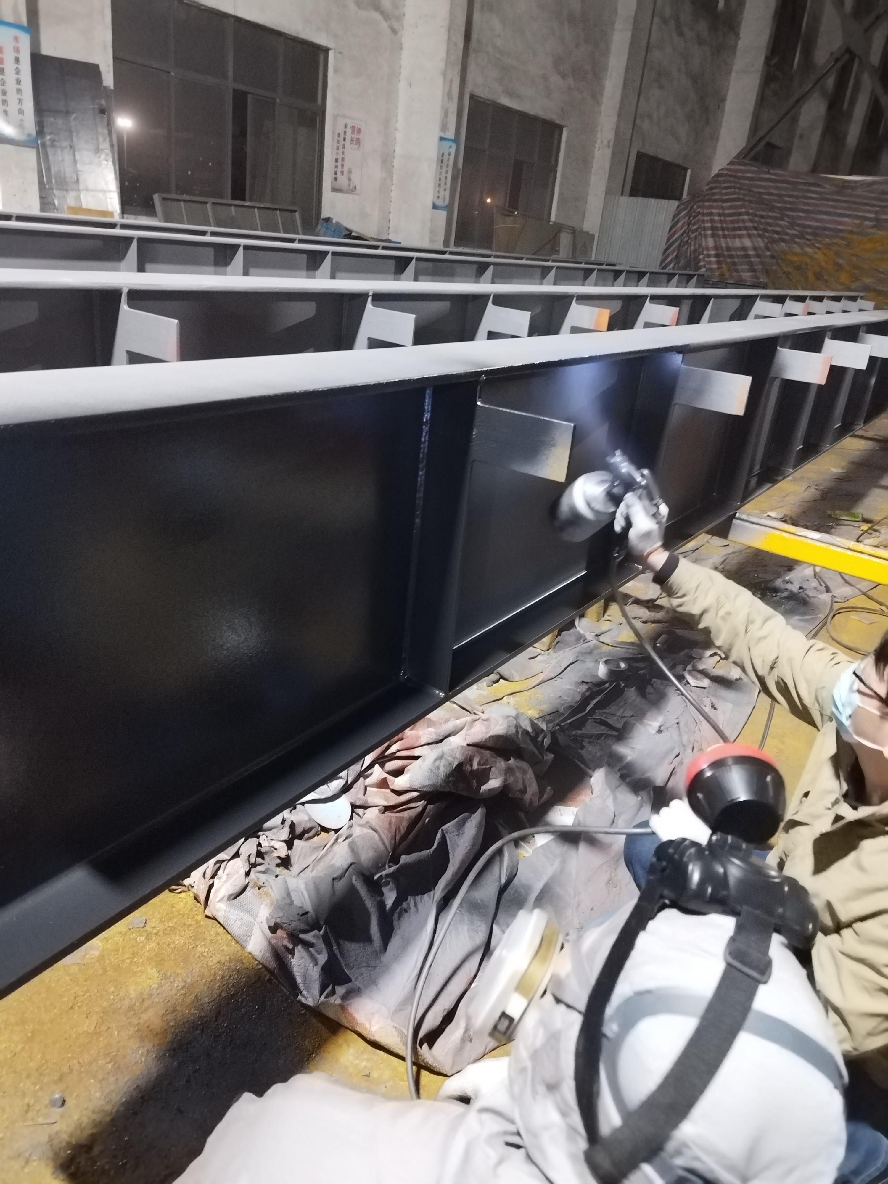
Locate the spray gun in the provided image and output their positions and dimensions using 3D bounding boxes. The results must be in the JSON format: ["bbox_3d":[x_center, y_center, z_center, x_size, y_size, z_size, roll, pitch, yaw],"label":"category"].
[{"bbox_3d":[0.386,-0.202,2.044,0.190,0.270,0.121,49,50,2],"label":"spray gun"}]

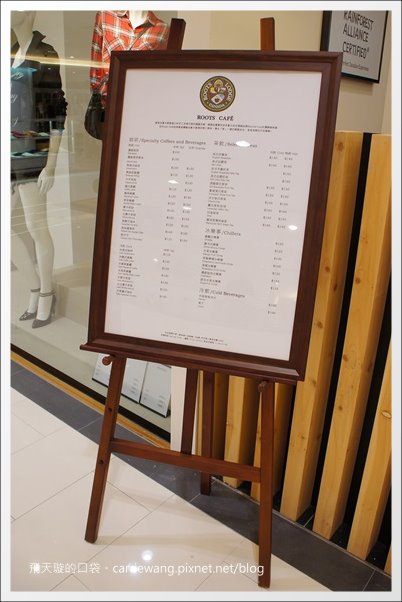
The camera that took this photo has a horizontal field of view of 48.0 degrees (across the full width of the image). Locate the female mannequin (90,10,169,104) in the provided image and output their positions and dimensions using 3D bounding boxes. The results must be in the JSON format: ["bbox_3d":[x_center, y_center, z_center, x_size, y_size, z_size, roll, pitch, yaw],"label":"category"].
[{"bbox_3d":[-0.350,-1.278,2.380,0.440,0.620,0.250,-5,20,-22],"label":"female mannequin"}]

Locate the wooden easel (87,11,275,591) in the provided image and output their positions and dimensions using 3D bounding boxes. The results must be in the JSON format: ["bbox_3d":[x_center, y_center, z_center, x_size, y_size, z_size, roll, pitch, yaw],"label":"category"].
[{"bbox_3d":[-0.008,0.020,1.217,0.572,1.426,0.344,7,19,13],"label":"wooden easel"}]

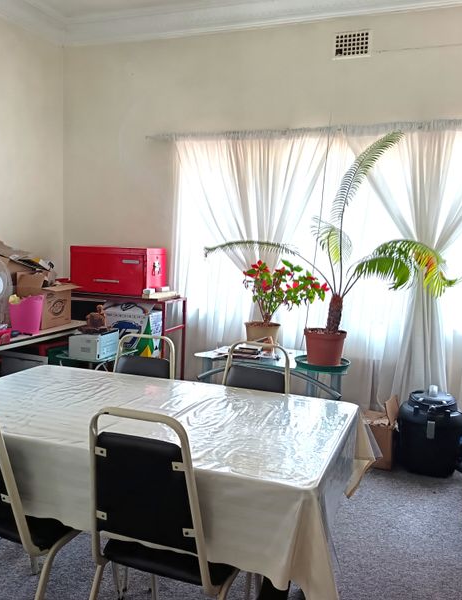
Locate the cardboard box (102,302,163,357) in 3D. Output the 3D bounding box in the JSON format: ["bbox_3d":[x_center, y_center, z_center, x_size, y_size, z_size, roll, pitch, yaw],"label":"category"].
[{"bbox_3d":[-0.726,0.225,4.198,0.400,0.430,0.210,4,6,20],"label":"cardboard box"}]

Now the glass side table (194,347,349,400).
[{"bbox_3d":[0.291,0.688,3.678,0.980,0.620,0.550,4,6,20],"label":"glass side table"}]

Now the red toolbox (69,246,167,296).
[{"bbox_3d":[-0.919,-0.243,4.550,0.685,0.370,0.345,3,6,19],"label":"red toolbox"}]

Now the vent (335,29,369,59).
[{"bbox_3d":[0.807,-1.697,3.685,0.238,0.170,0.025,4,6,20],"label":"vent"}]

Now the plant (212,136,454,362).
[{"bbox_3d":[0.616,-0.327,3.755,1.716,1.560,1.000,3,6,19],"label":"plant"}]

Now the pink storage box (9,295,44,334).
[{"bbox_3d":[-1.464,0.094,3.943,0.235,0.270,0.220,3,6,19],"label":"pink storage box"}]

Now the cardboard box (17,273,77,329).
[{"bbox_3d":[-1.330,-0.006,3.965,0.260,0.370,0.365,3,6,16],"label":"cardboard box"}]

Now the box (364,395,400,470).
[{"bbox_3d":[0.921,0.827,3.530,0.290,0.410,0.240,4,6,20],"label":"box"}]

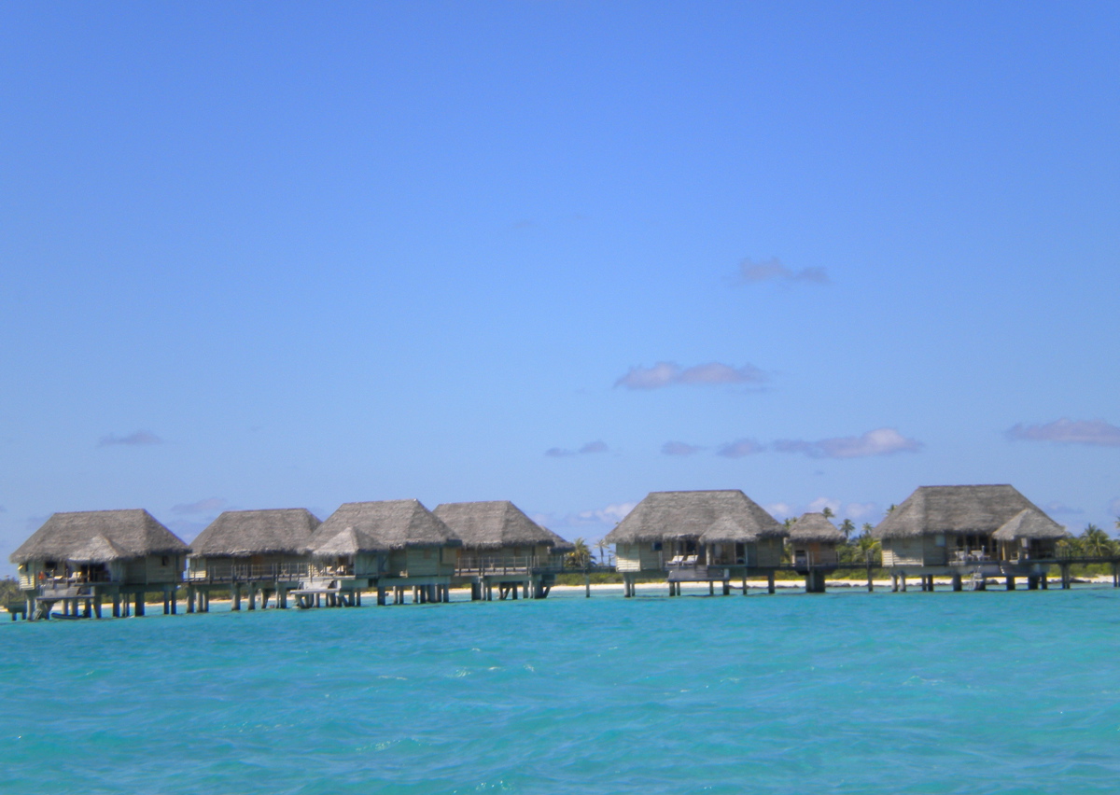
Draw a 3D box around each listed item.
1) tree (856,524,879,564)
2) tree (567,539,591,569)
[{"bbox_3d":[33.169,16.056,335.000,2.800,4.700,2.800,-2,-3,0],"label":"tree"},{"bbox_3d":[2.051,16.553,325.000,3.100,4.100,3.100,-2,-3,0],"label":"tree"}]

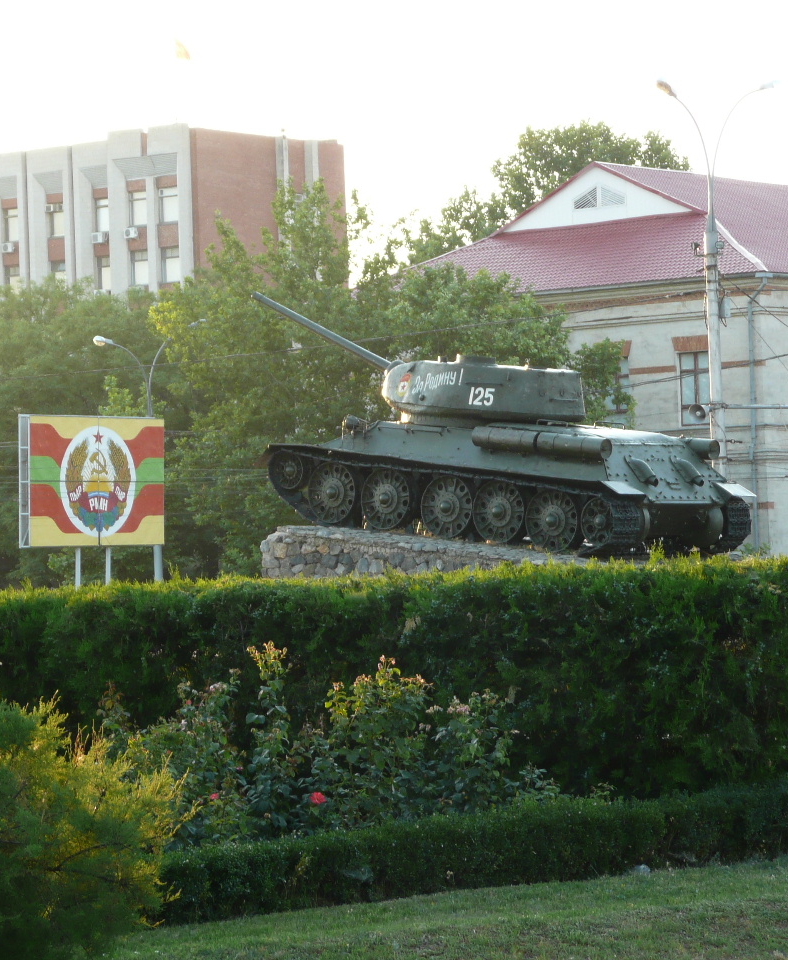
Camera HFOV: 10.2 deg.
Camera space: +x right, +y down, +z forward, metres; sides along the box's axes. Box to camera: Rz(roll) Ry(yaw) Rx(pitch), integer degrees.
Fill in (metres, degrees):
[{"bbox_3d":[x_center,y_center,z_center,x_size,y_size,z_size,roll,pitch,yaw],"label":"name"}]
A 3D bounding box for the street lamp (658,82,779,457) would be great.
[{"bbox_3d":[8.610,-3.180,115.171,3.100,14.491,0.600,-2,-1,0],"label":"street lamp"}]

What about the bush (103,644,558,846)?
[{"bbox_3d":[-0.292,1.414,21.814,1.000,1.180,2.450,-3,-2,42],"label":"bush"}]

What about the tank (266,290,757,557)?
[{"bbox_3d":[0.880,-0.753,60.046,8.080,3.000,3.000,8,4,41],"label":"tank"}]

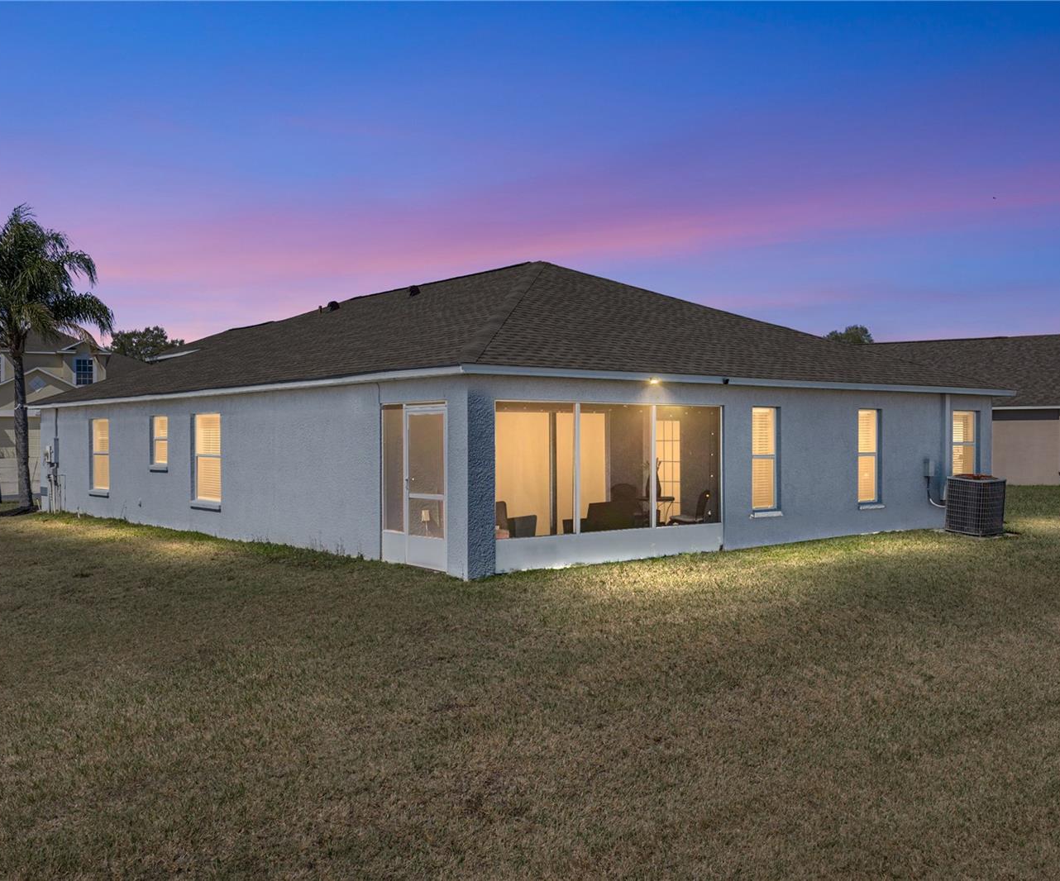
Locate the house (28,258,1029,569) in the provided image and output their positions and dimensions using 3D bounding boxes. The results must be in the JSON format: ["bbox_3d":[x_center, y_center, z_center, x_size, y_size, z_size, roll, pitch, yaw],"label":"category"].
[{"bbox_3d":[-2.513,-0.998,24.363,12.980,5.350,21.780,0,0,-39],"label":"house"}]

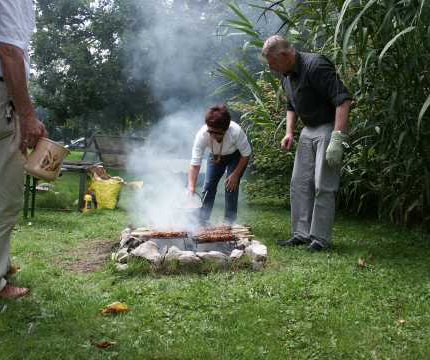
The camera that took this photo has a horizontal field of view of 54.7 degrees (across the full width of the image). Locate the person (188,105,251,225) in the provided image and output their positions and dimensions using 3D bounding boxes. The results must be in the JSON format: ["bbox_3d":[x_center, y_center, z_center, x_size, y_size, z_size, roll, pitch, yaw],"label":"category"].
[{"bbox_3d":[0.060,-0.030,3.550,0.550,1.150,0.820,0,2,11],"label":"person"}]

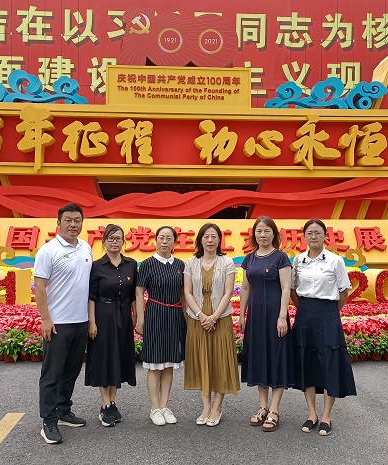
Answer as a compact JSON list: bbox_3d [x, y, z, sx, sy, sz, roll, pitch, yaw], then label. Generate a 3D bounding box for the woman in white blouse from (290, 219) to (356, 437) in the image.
[{"bbox_3d":[1.002,0.706,4.140,0.490,1.625,0.360,0,-1,19],"label":"woman in white blouse"}]

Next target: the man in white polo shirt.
[{"bbox_3d":[-0.984,0.645,4.050,0.470,1.745,0.420,0,-1,-21],"label":"man in white polo shirt"}]

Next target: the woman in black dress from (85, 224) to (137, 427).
[{"bbox_3d":[-0.667,0.728,4.320,0.430,1.585,0.330,0,-1,-16],"label":"woman in black dress"}]

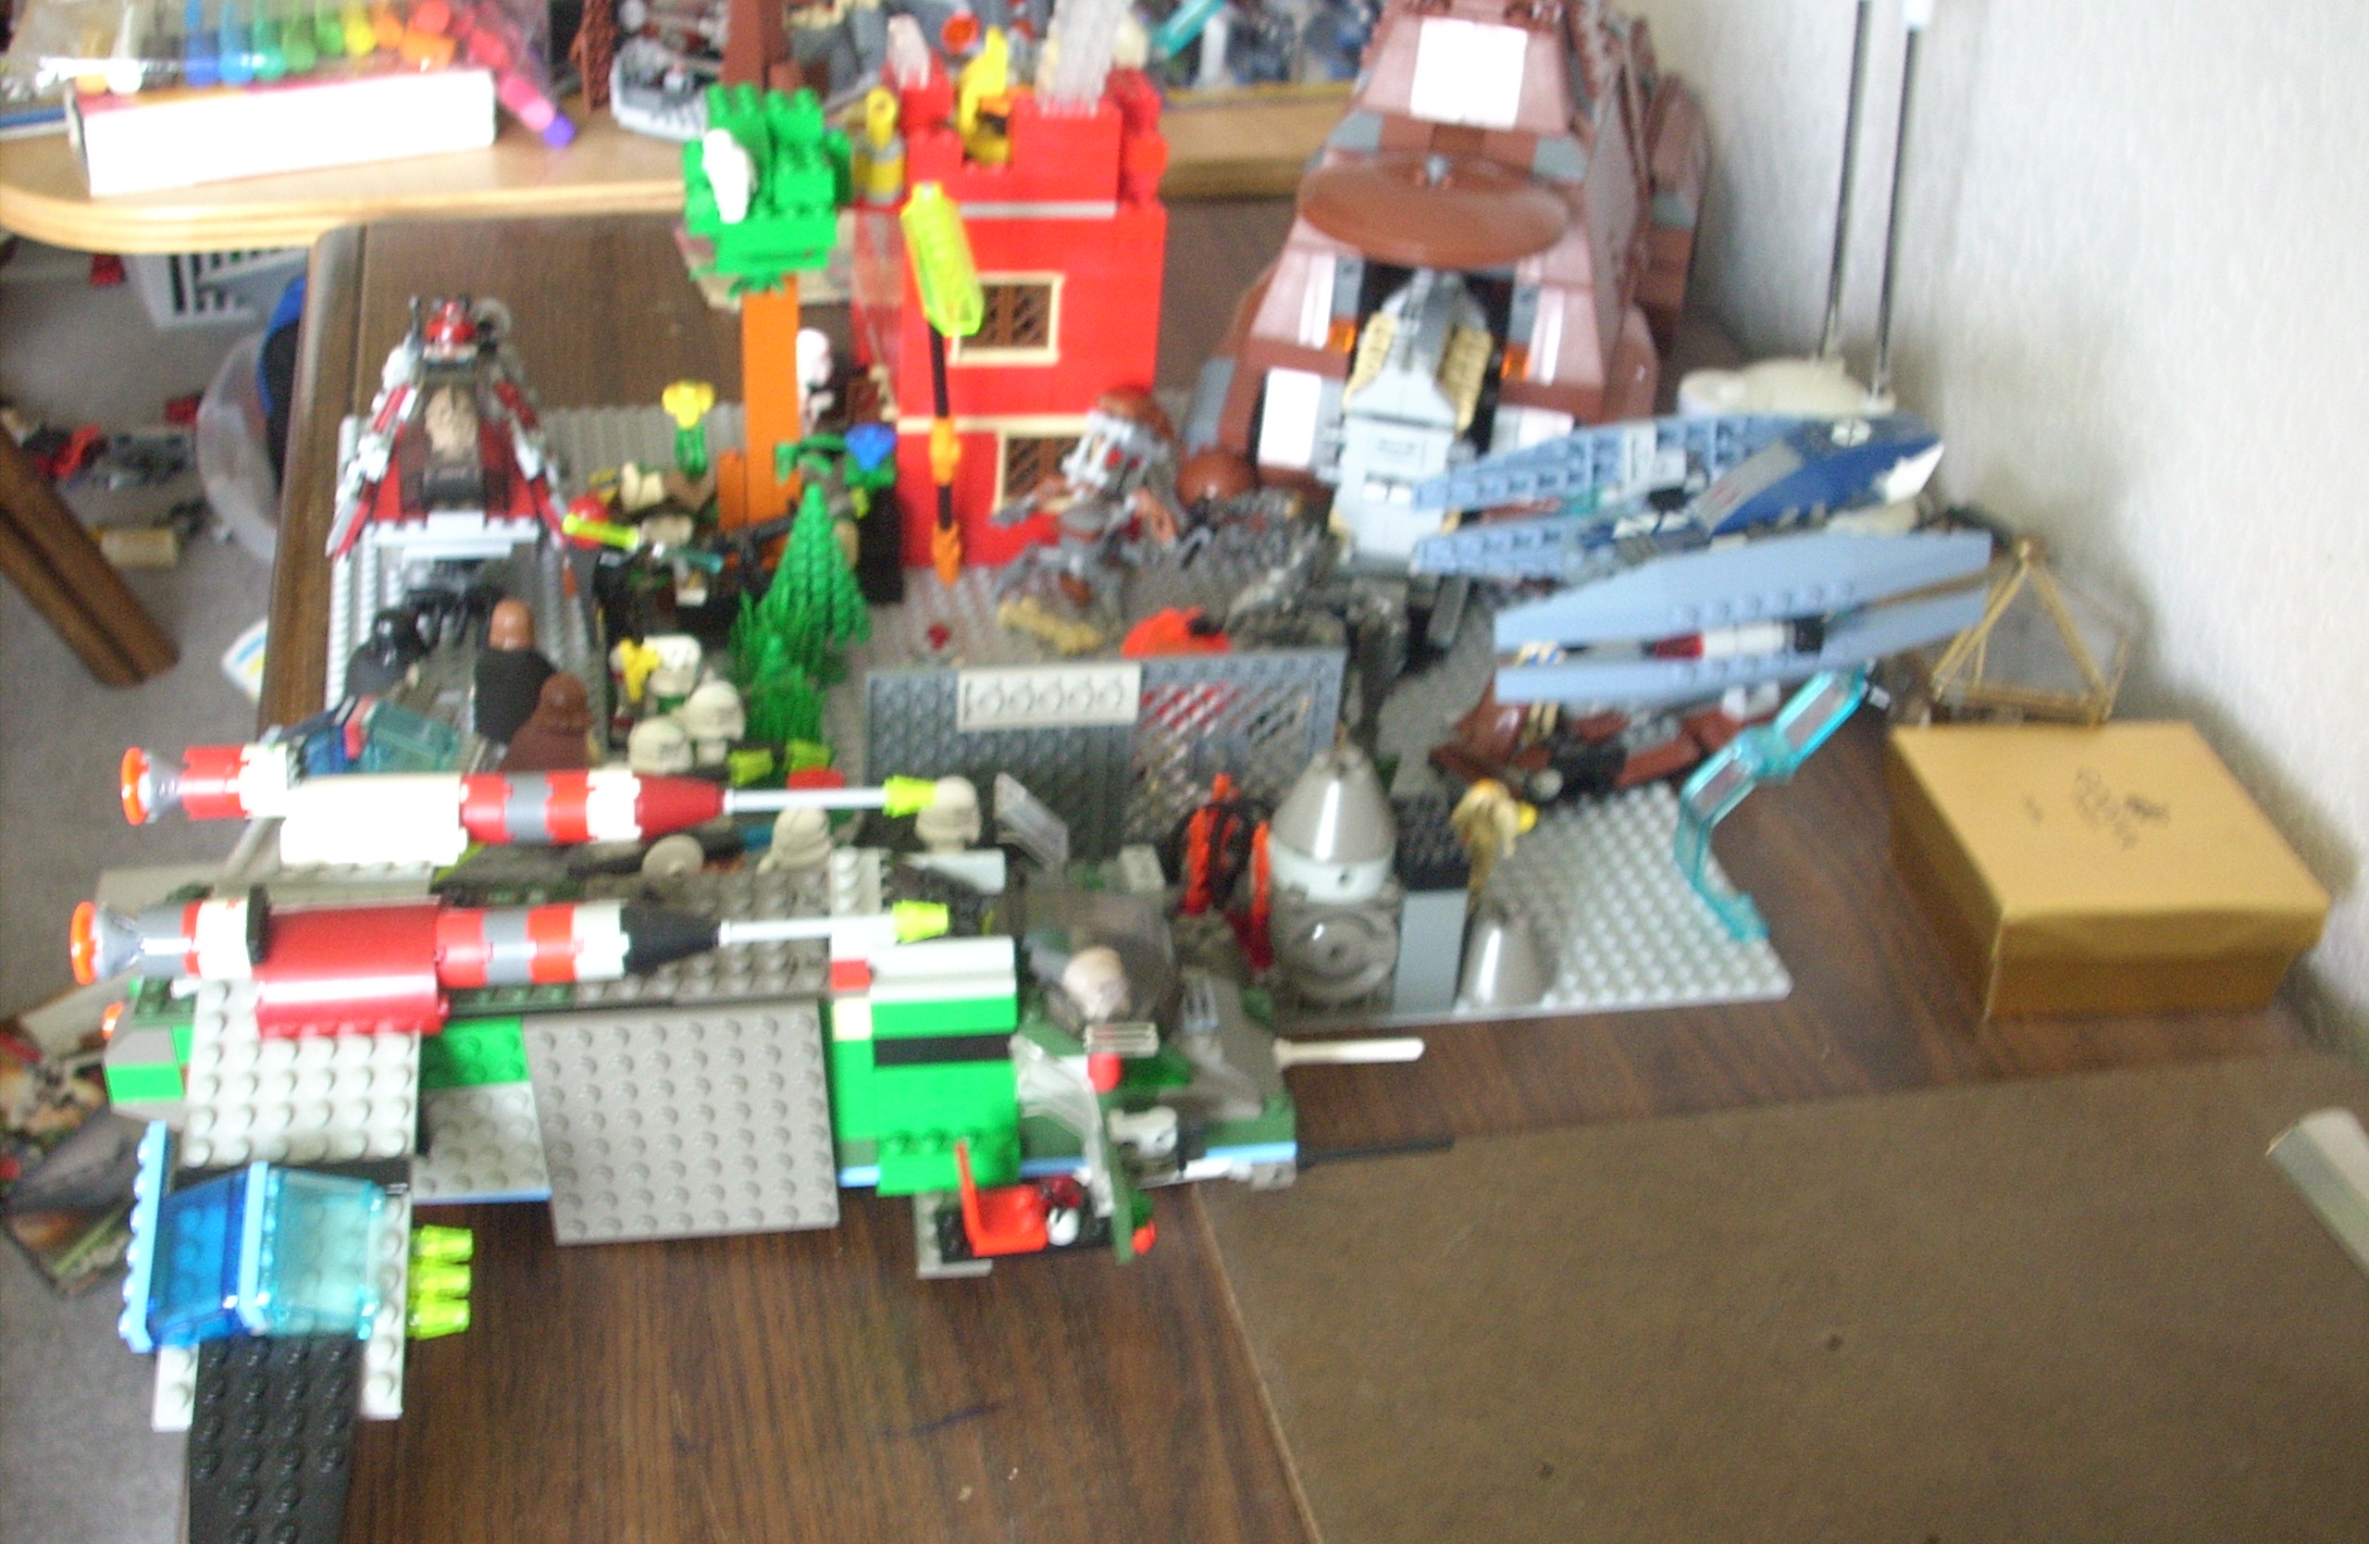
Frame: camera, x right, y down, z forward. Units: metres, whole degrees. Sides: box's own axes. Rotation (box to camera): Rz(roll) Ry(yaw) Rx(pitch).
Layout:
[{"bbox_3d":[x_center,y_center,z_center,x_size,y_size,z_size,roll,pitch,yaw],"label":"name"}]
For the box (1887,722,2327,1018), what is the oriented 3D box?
[{"bbox_3d":[0.252,0.026,0.877,0.091,0.035,0.091,-1,32,-9],"label":"box"}]

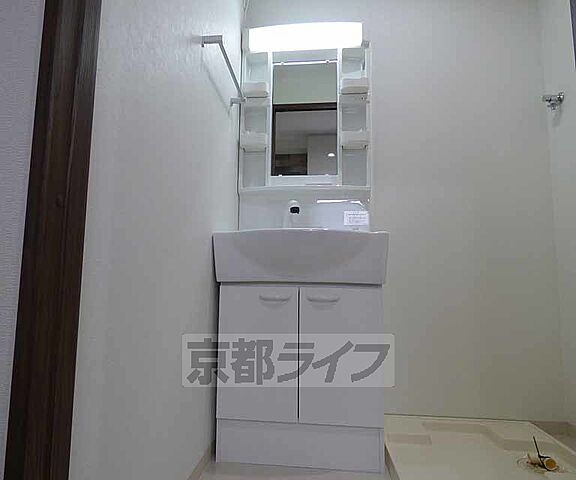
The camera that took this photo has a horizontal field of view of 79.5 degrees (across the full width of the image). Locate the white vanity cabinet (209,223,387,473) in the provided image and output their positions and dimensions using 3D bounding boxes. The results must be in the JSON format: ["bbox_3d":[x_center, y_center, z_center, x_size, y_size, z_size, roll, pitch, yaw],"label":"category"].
[{"bbox_3d":[0.055,0.396,1.361,0.600,0.810,0.515,0,-6,6],"label":"white vanity cabinet"}]

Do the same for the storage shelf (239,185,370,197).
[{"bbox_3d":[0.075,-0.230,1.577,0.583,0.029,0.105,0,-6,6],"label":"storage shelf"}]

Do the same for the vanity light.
[{"bbox_3d":[0.080,-0.944,1.619,0.526,0.082,0.090,0,-6,6],"label":"vanity light"}]

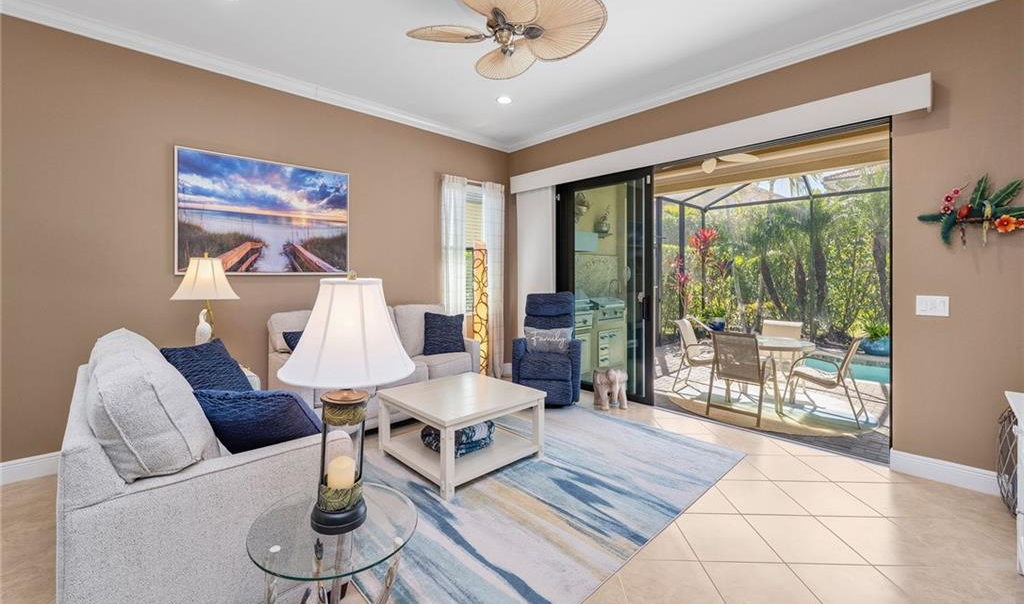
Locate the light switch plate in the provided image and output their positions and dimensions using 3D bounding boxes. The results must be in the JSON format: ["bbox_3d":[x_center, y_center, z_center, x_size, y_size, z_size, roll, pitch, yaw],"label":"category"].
[{"bbox_3d":[2.734,0.029,2.587,0.012,0.123,0.147,-3,4,-44],"label":"light switch plate"}]

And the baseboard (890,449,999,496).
[{"bbox_3d":[2.787,1.101,2.533,0.020,0.140,0.550,-3,4,-44],"label":"baseboard"}]

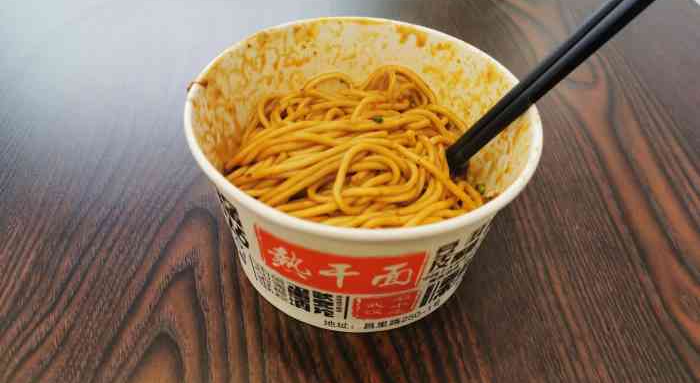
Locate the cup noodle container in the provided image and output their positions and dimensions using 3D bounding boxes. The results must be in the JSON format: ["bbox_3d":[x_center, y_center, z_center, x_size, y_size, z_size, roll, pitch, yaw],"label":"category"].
[{"bbox_3d":[0.004,-0.008,0.261,0.147,0.081,0.144,2,46,-2],"label":"cup noodle container"}]

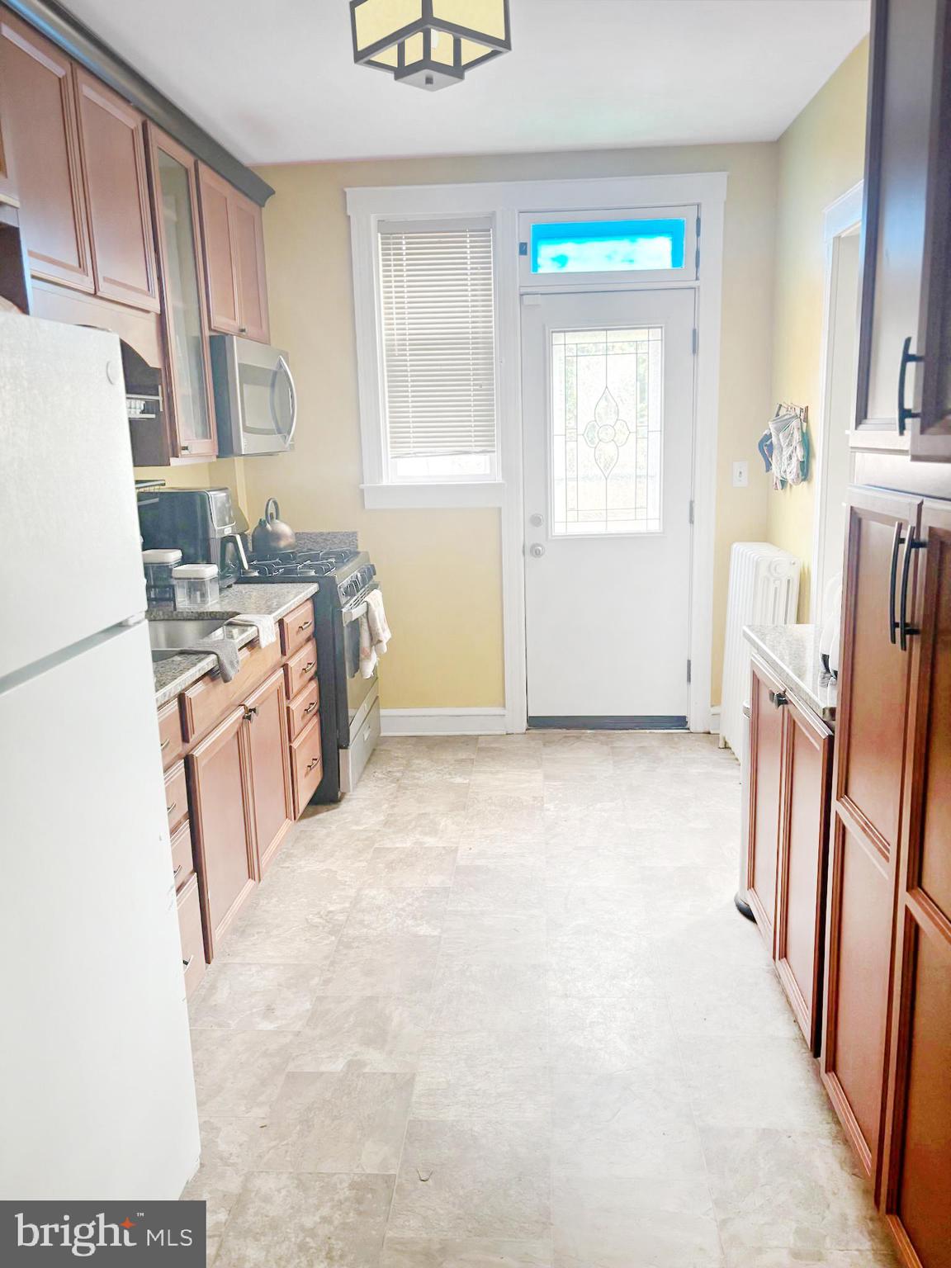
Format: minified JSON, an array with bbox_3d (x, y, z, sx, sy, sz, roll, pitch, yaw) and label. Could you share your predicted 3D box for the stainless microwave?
[{"bbox_3d":[-1.014,-0.932,3.816,0.420,0.415,0.754,-1,12,4],"label":"stainless microwave"}]

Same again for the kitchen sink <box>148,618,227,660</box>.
[{"bbox_3d":[-0.955,0.122,2.698,0.430,0.210,0.760,-1,12,4],"label":"kitchen sink"}]

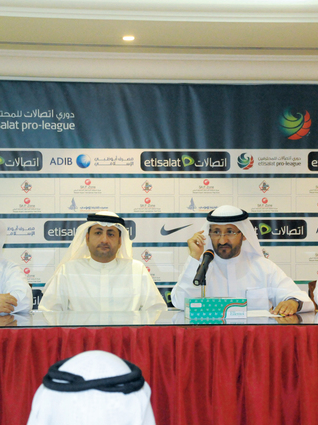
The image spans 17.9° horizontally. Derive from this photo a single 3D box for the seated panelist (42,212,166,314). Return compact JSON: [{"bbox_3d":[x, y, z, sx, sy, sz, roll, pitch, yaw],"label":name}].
[{"bbox_3d":[-0.256,0.602,4.635,0.580,1.190,0.750,0,3,-2],"label":"seated panelist"}]

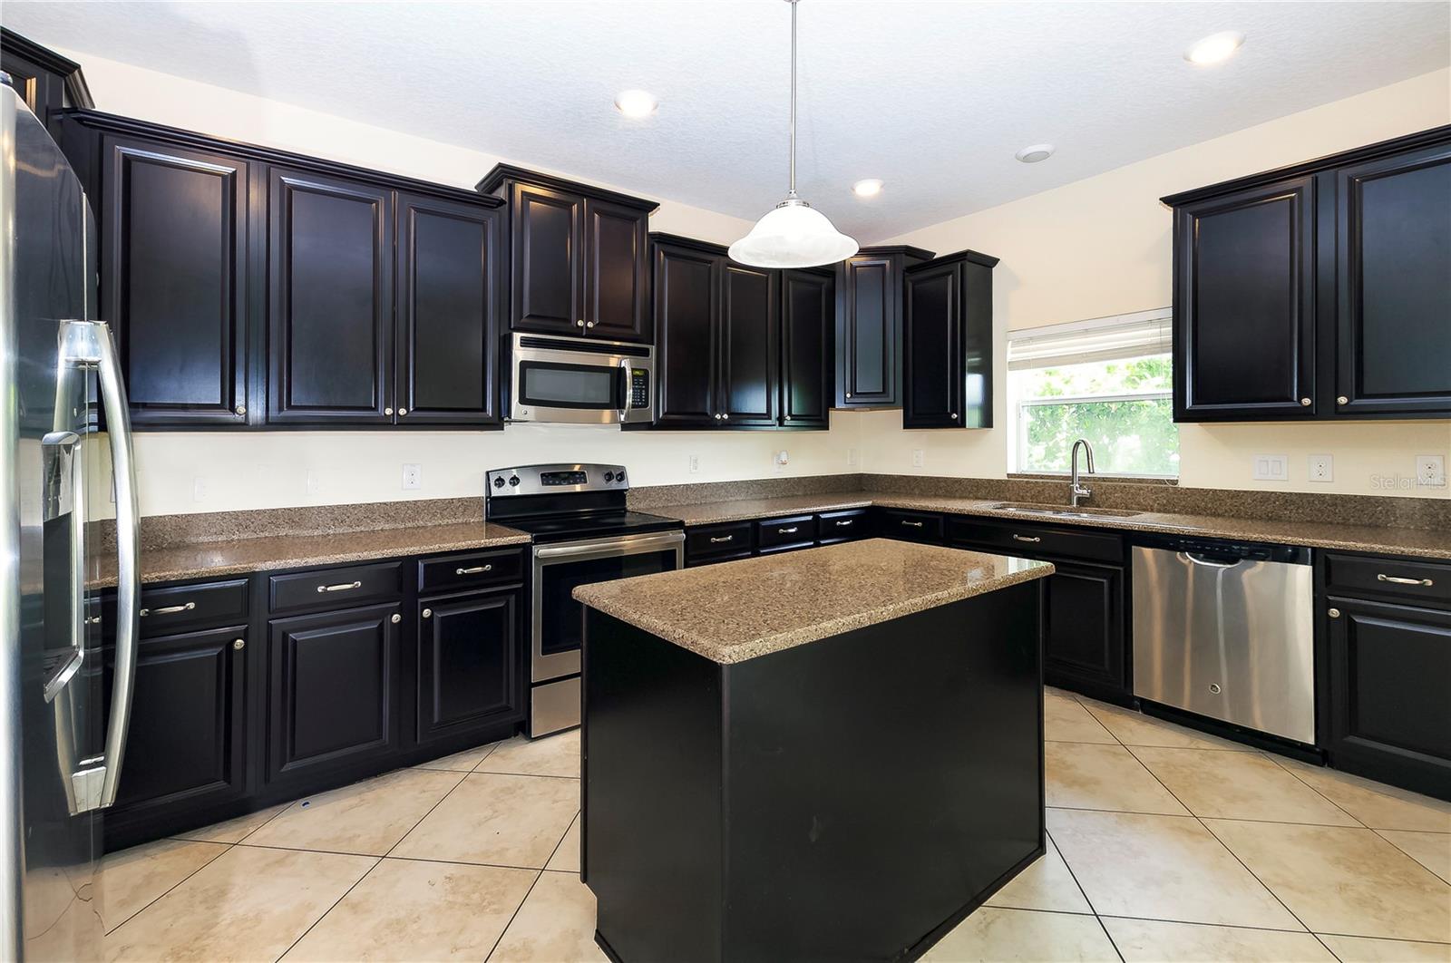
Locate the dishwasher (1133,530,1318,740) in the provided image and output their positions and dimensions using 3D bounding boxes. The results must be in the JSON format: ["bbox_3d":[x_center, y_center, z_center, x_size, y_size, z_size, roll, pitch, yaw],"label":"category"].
[{"bbox_3d":[2.244,0.623,2.649,0.610,0.800,0.600,-2,3,-35],"label":"dishwasher"}]

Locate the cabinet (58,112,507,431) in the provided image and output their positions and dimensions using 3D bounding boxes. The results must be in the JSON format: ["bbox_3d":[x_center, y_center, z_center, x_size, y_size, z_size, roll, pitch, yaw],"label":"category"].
[{"bbox_3d":[-1.665,-0.721,2.510,1.400,1.019,0.385,-3,5,-36],"label":"cabinet"}]

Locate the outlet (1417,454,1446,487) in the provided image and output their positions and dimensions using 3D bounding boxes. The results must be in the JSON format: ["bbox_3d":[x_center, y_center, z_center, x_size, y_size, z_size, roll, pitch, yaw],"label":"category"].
[{"bbox_3d":[2.798,-0.043,2.395,0.008,0.120,0.076,-3,5,-36],"label":"outlet"}]

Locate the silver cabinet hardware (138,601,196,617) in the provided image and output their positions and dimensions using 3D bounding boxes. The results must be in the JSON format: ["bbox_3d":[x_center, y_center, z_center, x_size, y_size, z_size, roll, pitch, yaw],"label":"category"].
[{"bbox_3d":[-1.790,0.411,1.936,0.130,0.020,0.029,-3,5,-36],"label":"silver cabinet hardware"}]

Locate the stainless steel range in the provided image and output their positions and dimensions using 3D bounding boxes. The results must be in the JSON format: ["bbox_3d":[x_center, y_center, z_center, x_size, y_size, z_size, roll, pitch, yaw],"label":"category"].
[{"bbox_3d":[-0.714,0.529,3.110,0.765,1.173,0.710,-2,3,-35],"label":"stainless steel range"}]

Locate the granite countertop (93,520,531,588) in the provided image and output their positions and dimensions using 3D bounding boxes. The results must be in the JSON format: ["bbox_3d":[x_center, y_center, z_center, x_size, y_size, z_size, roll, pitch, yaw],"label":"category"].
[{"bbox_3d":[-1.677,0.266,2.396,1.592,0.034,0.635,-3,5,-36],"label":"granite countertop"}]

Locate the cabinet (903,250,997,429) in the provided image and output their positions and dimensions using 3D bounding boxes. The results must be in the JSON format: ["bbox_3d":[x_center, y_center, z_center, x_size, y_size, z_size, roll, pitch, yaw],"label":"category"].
[{"bbox_3d":[1.442,-0.856,3.888,0.385,1.036,0.489,-3,5,-36],"label":"cabinet"}]

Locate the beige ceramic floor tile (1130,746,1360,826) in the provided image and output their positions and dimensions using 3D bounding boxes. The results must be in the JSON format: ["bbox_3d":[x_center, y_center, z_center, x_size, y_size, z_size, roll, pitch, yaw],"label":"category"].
[{"bbox_3d":[1.880,1.121,2.249,0.510,0.012,0.510,0,2,8],"label":"beige ceramic floor tile"}]

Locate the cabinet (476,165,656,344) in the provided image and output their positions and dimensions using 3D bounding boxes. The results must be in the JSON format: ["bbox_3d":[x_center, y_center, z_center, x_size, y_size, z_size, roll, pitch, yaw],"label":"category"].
[{"bbox_3d":[-0.793,-1.082,3.113,0.830,0.717,0.430,-2,3,-35],"label":"cabinet"}]

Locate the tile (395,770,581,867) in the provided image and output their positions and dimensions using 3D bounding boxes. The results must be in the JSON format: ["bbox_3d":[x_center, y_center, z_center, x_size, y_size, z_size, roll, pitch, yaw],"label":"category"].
[{"bbox_3d":[-0.775,1.164,2.102,0.510,0.012,0.510,0,2,8],"label":"tile"}]

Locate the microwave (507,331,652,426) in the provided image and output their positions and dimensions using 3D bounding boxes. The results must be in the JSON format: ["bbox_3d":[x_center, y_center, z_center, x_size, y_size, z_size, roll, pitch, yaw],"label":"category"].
[{"bbox_3d":[-0.790,-0.510,3.144,0.761,0.406,0.405,-3,5,-36],"label":"microwave"}]

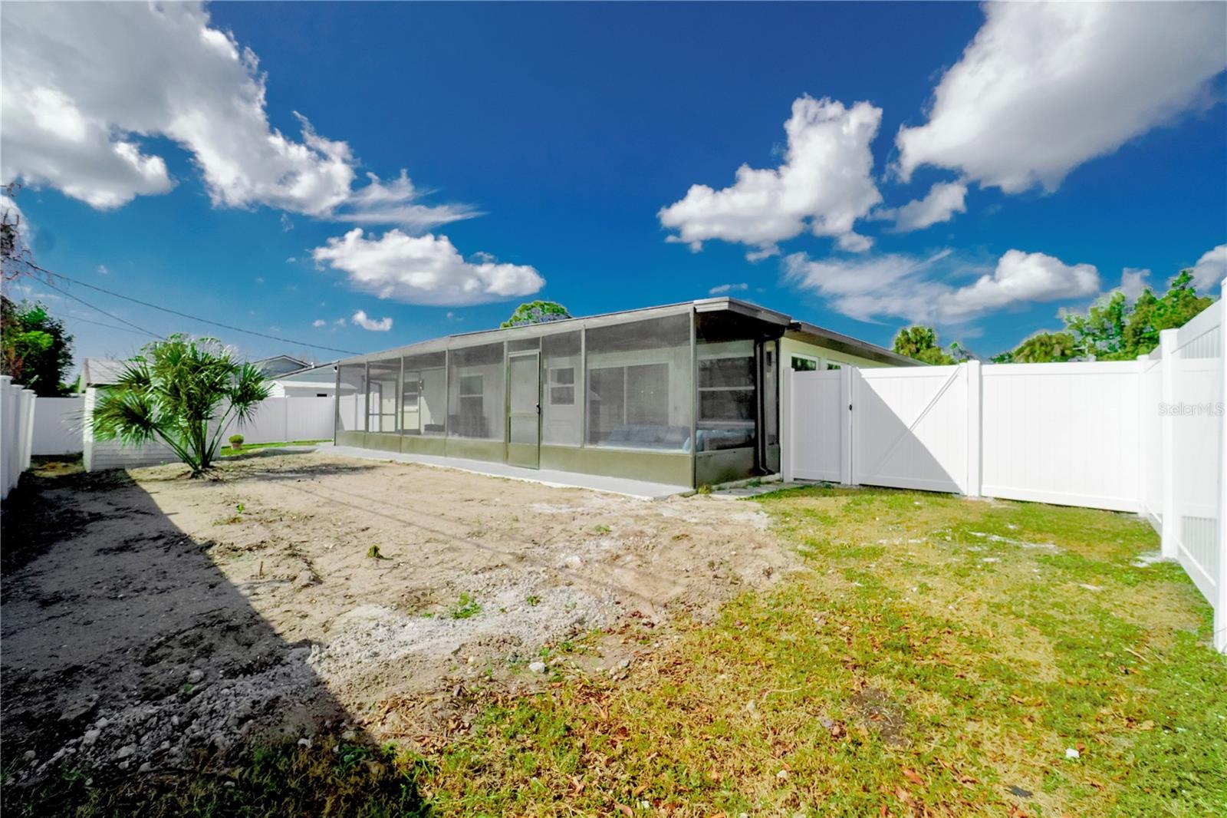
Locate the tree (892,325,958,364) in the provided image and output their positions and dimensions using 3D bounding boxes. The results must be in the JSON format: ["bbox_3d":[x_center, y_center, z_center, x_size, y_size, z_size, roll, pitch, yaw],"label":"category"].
[{"bbox_3d":[17.100,-1.650,28.000,3.700,5.900,3.600,0,0,31],"label":"tree"}]

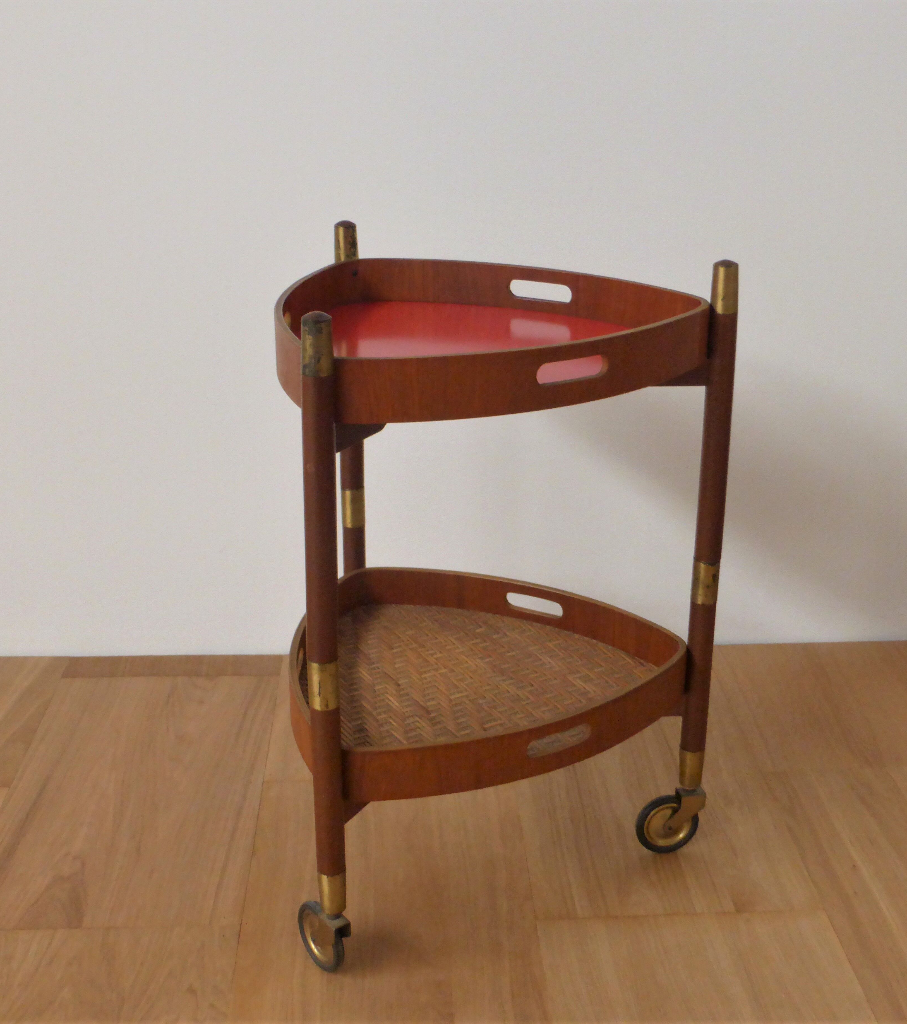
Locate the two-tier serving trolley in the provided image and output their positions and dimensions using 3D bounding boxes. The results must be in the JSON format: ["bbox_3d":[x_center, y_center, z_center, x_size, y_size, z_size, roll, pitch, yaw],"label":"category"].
[{"bbox_3d":[0.056,0.069,1.513,0.474,0.691,0.490,0,21,-1],"label":"two-tier serving trolley"}]

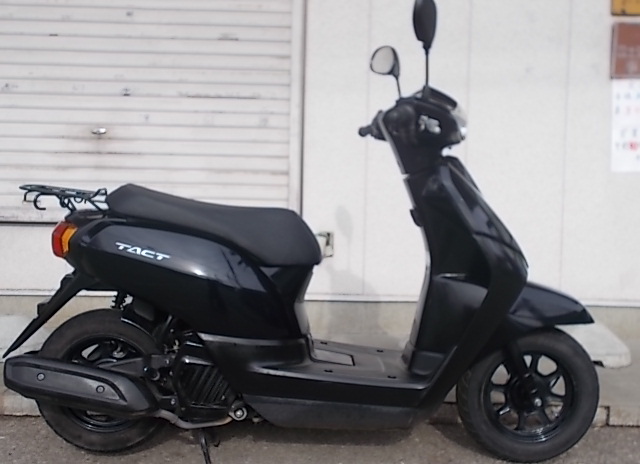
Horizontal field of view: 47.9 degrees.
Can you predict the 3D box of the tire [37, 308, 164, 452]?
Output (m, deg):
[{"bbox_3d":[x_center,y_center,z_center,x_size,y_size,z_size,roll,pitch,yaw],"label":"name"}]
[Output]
[{"bbox_3d":[-0.594,0.413,2.000,0.402,0.402,0.085,1,4,-5],"label":"tire"}]

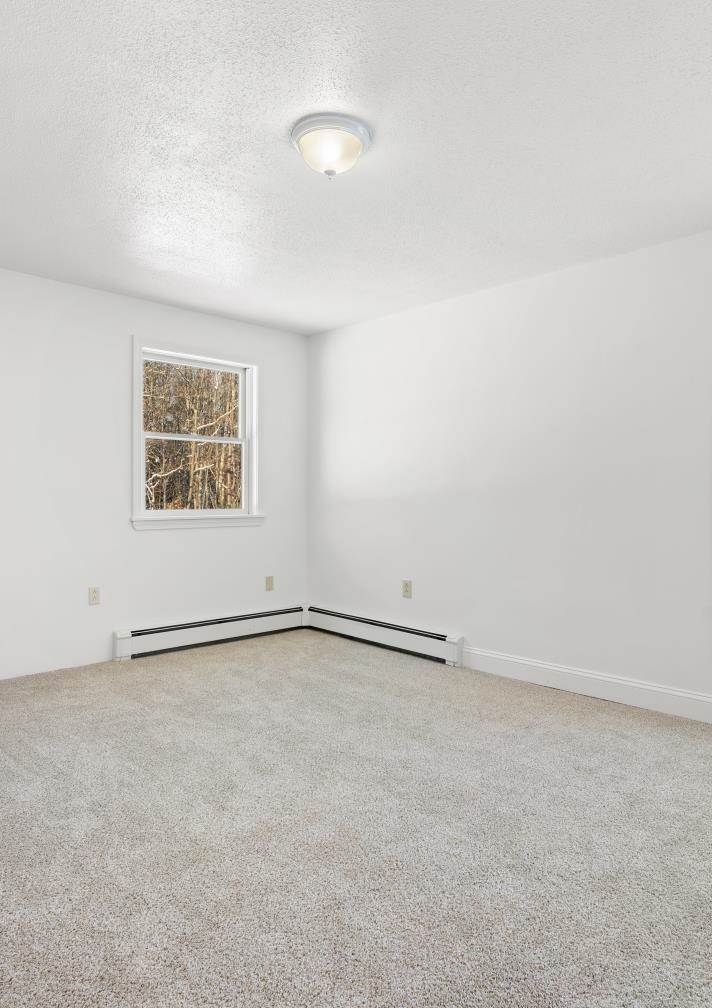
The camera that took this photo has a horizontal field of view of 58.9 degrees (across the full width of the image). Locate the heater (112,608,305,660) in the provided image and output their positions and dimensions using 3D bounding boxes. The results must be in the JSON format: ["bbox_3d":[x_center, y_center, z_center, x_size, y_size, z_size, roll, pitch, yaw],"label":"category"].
[{"bbox_3d":[-0.988,0.938,4.677,1.599,0.190,0.070,0,1,-43],"label":"heater"}]

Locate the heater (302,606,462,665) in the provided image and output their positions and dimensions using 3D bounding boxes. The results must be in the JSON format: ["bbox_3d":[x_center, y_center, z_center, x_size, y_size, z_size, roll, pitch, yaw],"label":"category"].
[{"bbox_3d":[0.126,0.957,4.670,0.070,0.190,1.554,0,1,-45],"label":"heater"}]

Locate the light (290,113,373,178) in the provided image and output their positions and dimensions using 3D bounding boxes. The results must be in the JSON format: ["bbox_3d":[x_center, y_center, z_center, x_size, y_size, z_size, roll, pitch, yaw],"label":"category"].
[{"bbox_3d":[-0.091,-1.274,2.312,0.295,0.148,0.295,0,1,0],"label":"light"}]

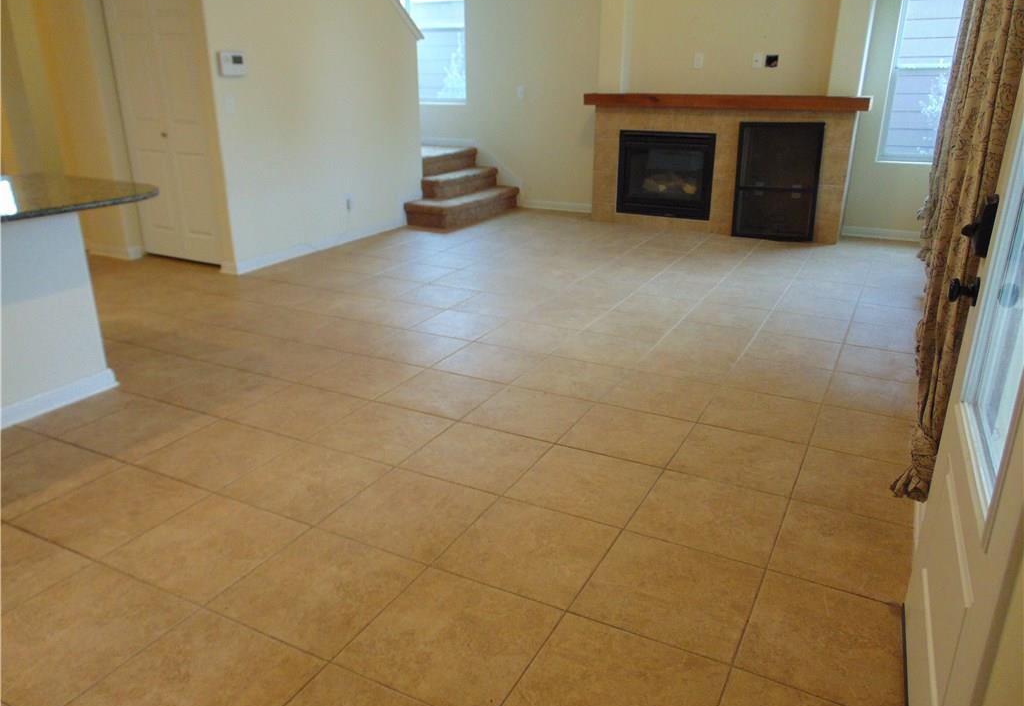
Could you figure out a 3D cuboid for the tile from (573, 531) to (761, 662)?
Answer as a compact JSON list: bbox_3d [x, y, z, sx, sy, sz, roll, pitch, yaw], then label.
[{"bbox_3d":[0.450,0.675,2.087,0.440,0.012,0.440,10,23,26],"label":"tile"}]

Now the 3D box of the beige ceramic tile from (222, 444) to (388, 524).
[{"bbox_3d":[-0.730,0.462,2.673,0.440,0.012,0.440,10,23,26],"label":"beige ceramic tile"}]

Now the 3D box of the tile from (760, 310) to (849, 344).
[{"bbox_3d":[1.742,-0.156,4.401,0.454,0.010,0.454,10,23,26],"label":"tile"}]

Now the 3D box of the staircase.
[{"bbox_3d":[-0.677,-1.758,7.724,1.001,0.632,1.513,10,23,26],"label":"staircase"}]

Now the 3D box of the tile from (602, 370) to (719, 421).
[{"bbox_3d":[0.696,0.194,3.468,0.454,0.010,0.454,10,23,26],"label":"tile"}]

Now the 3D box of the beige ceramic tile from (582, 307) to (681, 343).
[{"bbox_3d":[0.703,-0.156,4.320,0.440,0.012,0.440,10,23,26],"label":"beige ceramic tile"}]

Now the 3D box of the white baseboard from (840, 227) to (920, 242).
[{"bbox_3d":[3.297,-1.049,6.569,0.663,0.078,0.016,10,23,26],"label":"white baseboard"}]

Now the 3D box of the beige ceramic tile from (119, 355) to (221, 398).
[{"bbox_3d":[-1.731,0.115,3.687,0.447,0.010,0.447,10,22,26],"label":"beige ceramic tile"}]

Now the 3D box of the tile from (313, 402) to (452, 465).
[{"bbox_3d":[-0.540,0.330,3.115,0.454,0.010,0.454,10,23,26],"label":"tile"}]

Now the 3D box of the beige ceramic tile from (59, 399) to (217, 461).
[{"bbox_3d":[-1.600,0.316,3.167,0.452,0.010,0.452,10,23,26],"label":"beige ceramic tile"}]

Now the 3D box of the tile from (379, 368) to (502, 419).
[{"bbox_3d":[-0.321,0.192,3.467,0.447,0.010,0.447,10,22,26],"label":"tile"}]

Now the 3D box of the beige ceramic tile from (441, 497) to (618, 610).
[{"bbox_3d":[0.057,0.611,2.320,0.447,0.010,0.447,10,22,26],"label":"beige ceramic tile"}]

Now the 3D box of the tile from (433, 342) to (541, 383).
[{"bbox_3d":[-0.112,0.047,3.871,0.454,0.010,0.454,10,23,26],"label":"tile"}]

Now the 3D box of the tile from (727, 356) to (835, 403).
[{"bbox_3d":[1.300,0.131,3.622,0.447,0.010,0.447,10,22,26],"label":"tile"}]

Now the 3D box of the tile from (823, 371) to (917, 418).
[{"bbox_3d":[1.693,0.197,3.469,0.393,0.010,0.452,10,23,26],"label":"tile"}]

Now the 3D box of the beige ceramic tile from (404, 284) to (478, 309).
[{"bbox_3d":[-0.490,-0.382,5.030,0.454,0.010,0.454,10,23,26],"label":"beige ceramic tile"}]

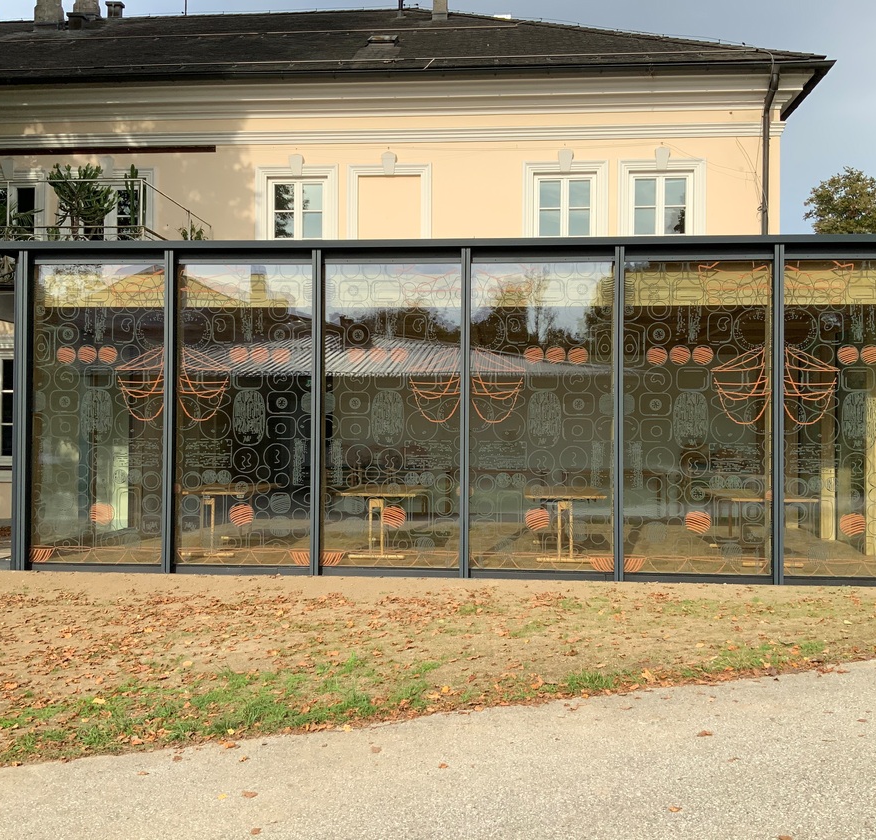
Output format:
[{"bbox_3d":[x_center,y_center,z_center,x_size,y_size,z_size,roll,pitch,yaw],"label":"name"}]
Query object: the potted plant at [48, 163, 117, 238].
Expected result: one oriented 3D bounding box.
[{"bbox_3d":[-5.530,-3.001,14.571,1.130,1.970,0.950,0,-1,4],"label":"potted plant"}]

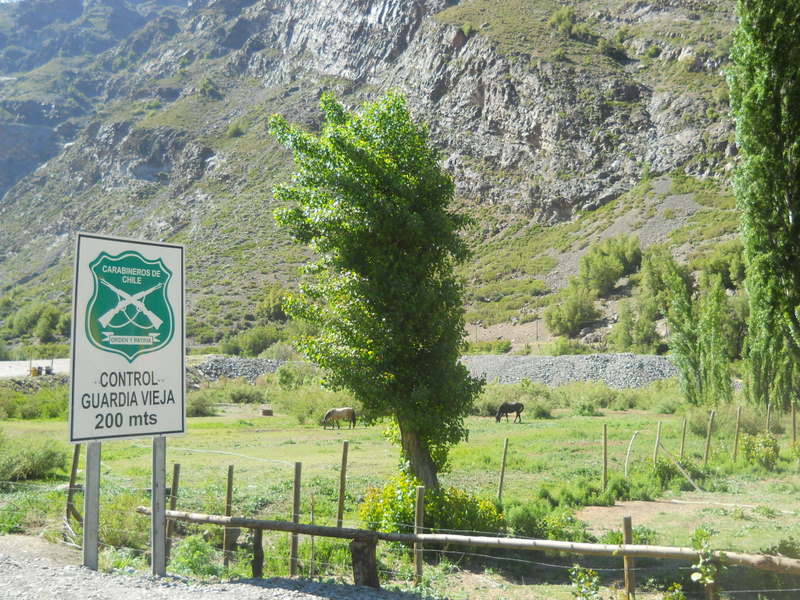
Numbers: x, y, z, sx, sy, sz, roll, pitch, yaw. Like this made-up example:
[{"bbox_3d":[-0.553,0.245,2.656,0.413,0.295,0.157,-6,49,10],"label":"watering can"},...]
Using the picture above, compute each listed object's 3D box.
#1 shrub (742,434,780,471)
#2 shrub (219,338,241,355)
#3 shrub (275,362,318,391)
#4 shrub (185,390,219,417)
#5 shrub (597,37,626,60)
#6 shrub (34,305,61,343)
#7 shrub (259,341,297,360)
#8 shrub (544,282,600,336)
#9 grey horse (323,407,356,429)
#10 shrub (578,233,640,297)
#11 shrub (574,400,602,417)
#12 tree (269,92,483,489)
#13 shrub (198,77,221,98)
[{"bbox_3d":[8.619,3.632,20.500,0.911,0.959,0.865,0,-3,0],"label":"shrub"},{"bbox_3d":[-26.918,7.420,135.000,3.473,2.684,3.300,0,-3,0],"label":"shrub"},{"bbox_3d":[-11.082,8.231,92.000,4.626,3.228,4.164,0,-3,0],"label":"shrub"},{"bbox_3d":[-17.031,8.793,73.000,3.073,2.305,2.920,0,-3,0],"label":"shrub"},{"bbox_3d":[65.545,-77.941,265.000,9.018,7.289,7.215,0,-4,0],"label":"shrub"},{"bbox_3d":[-72.141,4.809,175.000,5.161,7.621,5.161,0,-4,0],"label":"shrub"},{"bbox_3d":[-16.556,6.910,117.000,5.610,3.010,4.768,0,-3,0],"label":"shrub"},{"bbox_3d":[27.234,1.579,135.000,8.841,8.683,8.399,0,-3,0],"label":"shrub"},{"bbox_3d":[-4.068,7.901,57.500,2.270,1.470,0.550,0,-4,0],"label":"grey horse"},{"bbox_3d":[40.425,-6.657,165.000,11.605,11.724,9.284,0,-4,0],"label":"shrub"},{"bbox_3d":[15.130,8.755,69.000,2.348,1.265,1.996,0,-4,0],"label":"shrub"},{"bbox_3d":[-0.450,-0.064,15.700,3.811,7.491,3.621,0,-3,0],"label":"tree"},{"bbox_3d":[-82.429,-91.948,370.000,9.234,9.329,7.849,0,-4,0],"label":"shrub"}]

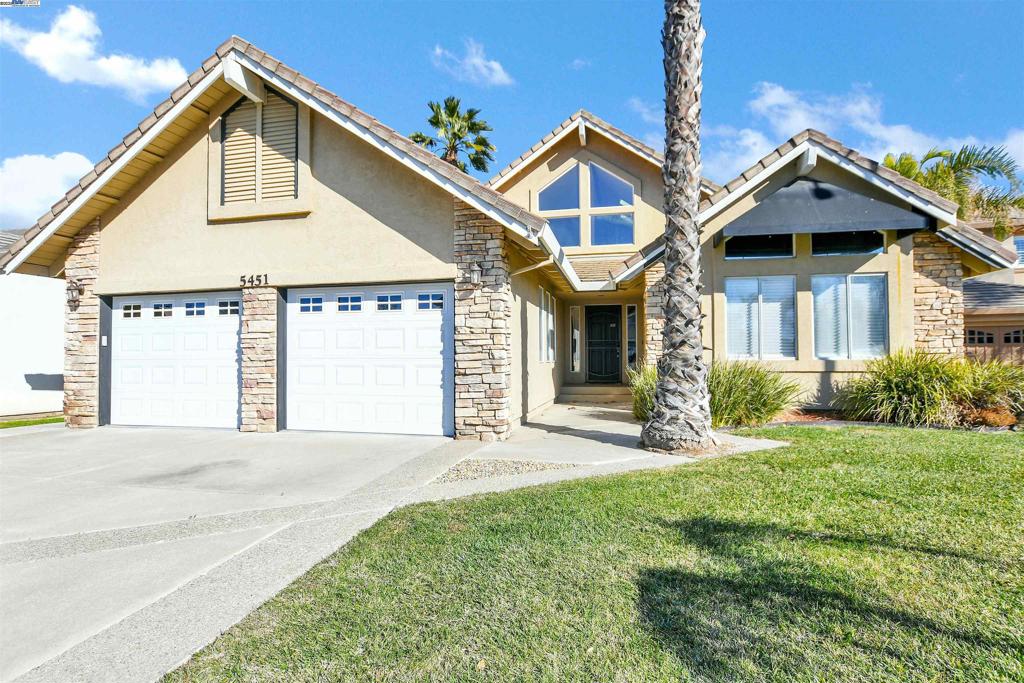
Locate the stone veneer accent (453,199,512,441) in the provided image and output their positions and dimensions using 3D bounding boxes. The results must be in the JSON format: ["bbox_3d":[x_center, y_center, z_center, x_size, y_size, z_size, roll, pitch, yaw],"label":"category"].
[{"bbox_3d":[-0.396,-0.370,6.136,0.720,3.350,0.300,-1,-1,13],"label":"stone veneer accent"}]

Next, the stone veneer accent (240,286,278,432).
[{"bbox_3d":[-3.716,0.273,6.835,0.620,2.135,0.240,-1,-1,13],"label":"stone veneer accent"}]

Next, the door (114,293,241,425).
[{"bbox_3d":[-5.354,0.287,7.345,2.763,2.125,0.080,-1,-1,13],"label":"door"}]

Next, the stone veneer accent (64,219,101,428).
[{"bbox_3d":[-7.032,-0.302,7.622,0.720,3.460,0.300,-1,-1,13],"label":"stone veneer accent"}]

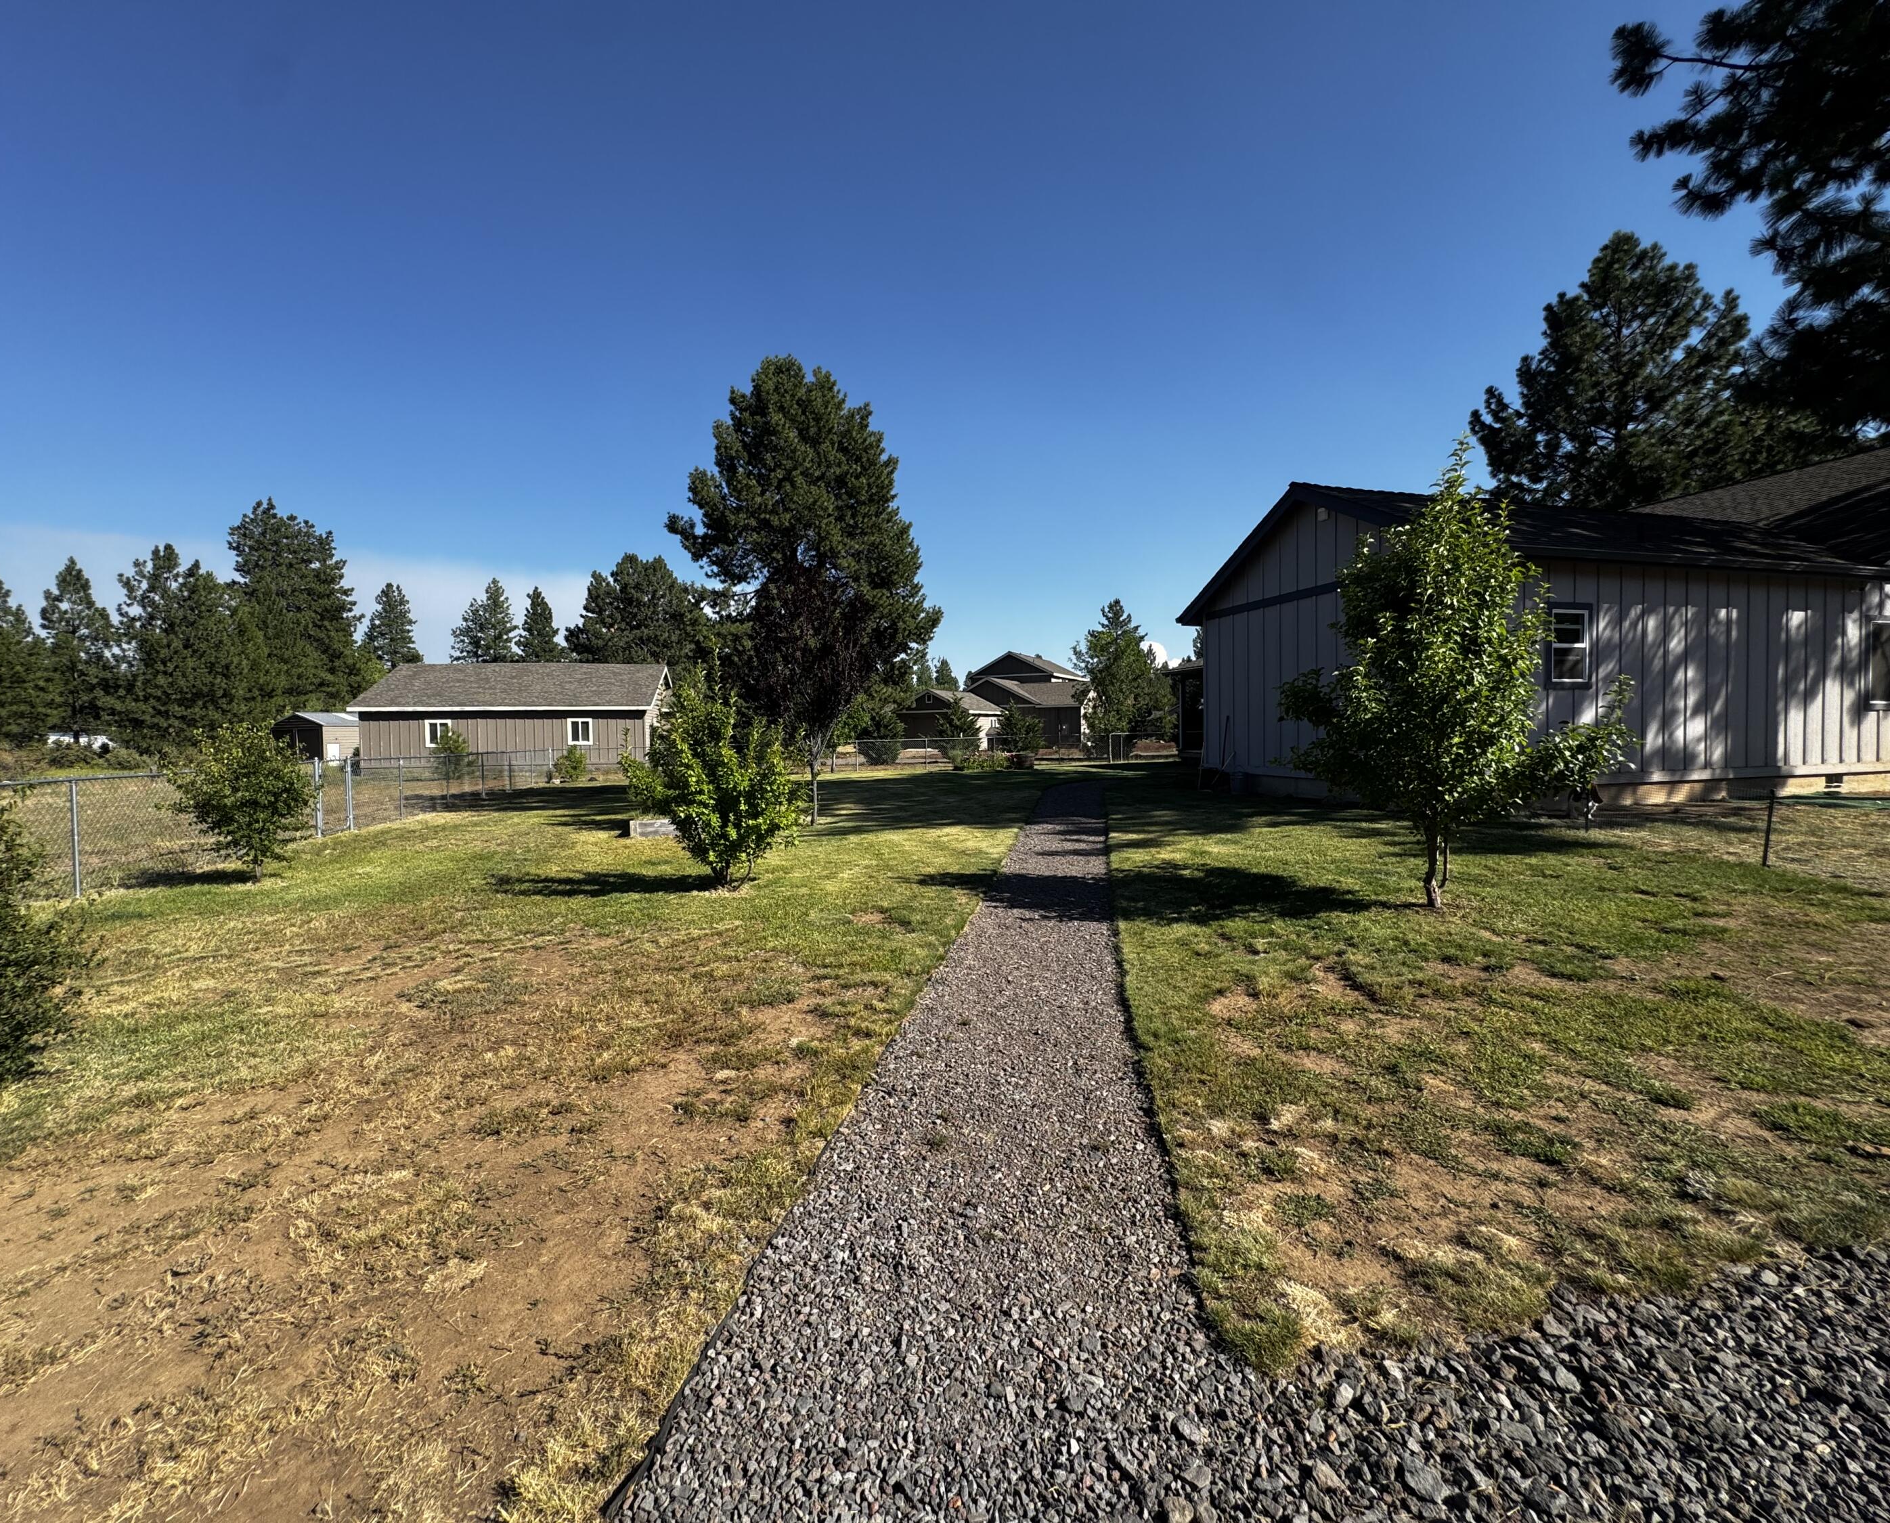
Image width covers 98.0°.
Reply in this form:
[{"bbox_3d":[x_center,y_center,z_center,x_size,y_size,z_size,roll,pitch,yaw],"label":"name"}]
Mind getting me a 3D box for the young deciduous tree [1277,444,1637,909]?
[{"bbox_3d":[3.643,-0.613,5.938,2.200,3.350,2.100,0,2,32],"label":"young deciduous tree"}]

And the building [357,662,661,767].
[{"bbox_3d":[-21.530,-2.419,43.658,12.955,5.512,11.750,-1,2,-12],"label":"building"}]

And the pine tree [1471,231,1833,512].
[{"bbox_3d":[23.376,-9.060,27.740,9.400,17.500,9.000,1,3,40],"label":"pine tree"}]

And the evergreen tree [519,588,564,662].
[{"bbox_3d":[-39.445,-8.708,79.749,4.600,16.725,4.600,-2,2,-26],"label":"evergreen tree"}]

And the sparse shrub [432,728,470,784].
[{"bbox_3d":[-18.036,-0.231,29.970,1.280,2.028,1.280,-2,2,-31],"label":"sparse shrub"}]

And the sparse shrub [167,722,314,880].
[{"bbox_3d":[-7.836,0.407,9.220,1.400,1.780,1.350,-3,3,-40],"label":"sparse shrub"}]

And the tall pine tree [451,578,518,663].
[{"bbox_3d":[-45.014,-9.055,79.736,6.200,17.576,6.200,-2,2,-29],"label":"tall pine tree"}]

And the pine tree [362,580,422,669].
[{"bbox_3d":[-56.669,-9.605,83.742,5.900,17.800,5.800,-2,2,-34],"label":"pine tree"}]

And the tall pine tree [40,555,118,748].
[{"bbox_3d":[-66.618,-7.544,62.757,4.900,16.178,4.900,1,2,43],"label":"tall pine tree"}]

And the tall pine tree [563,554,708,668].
[{"bbox_3d":[-19.245,-6.649,50.824,8.400,12.900,8.200,-2,2,-21],"label":"tall pine tree"}]

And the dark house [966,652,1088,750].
[{"bbox_3d":[6.833,-4.870,62.911,9.400,7.300,11.000,0,2,22],"label":"dark house"}]

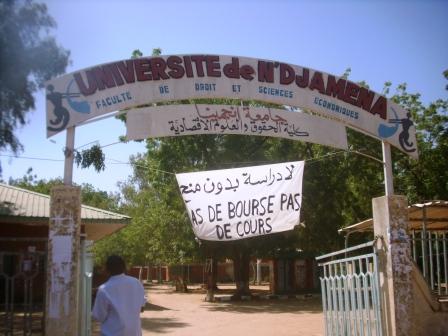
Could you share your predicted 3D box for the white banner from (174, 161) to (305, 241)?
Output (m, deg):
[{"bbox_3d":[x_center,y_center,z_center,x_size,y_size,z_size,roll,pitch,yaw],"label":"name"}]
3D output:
[{"bbox_3d":[0.293,0.425,6.013,1.717,0.901,0.080,-5,-10,-15],"label":"white banner"}]

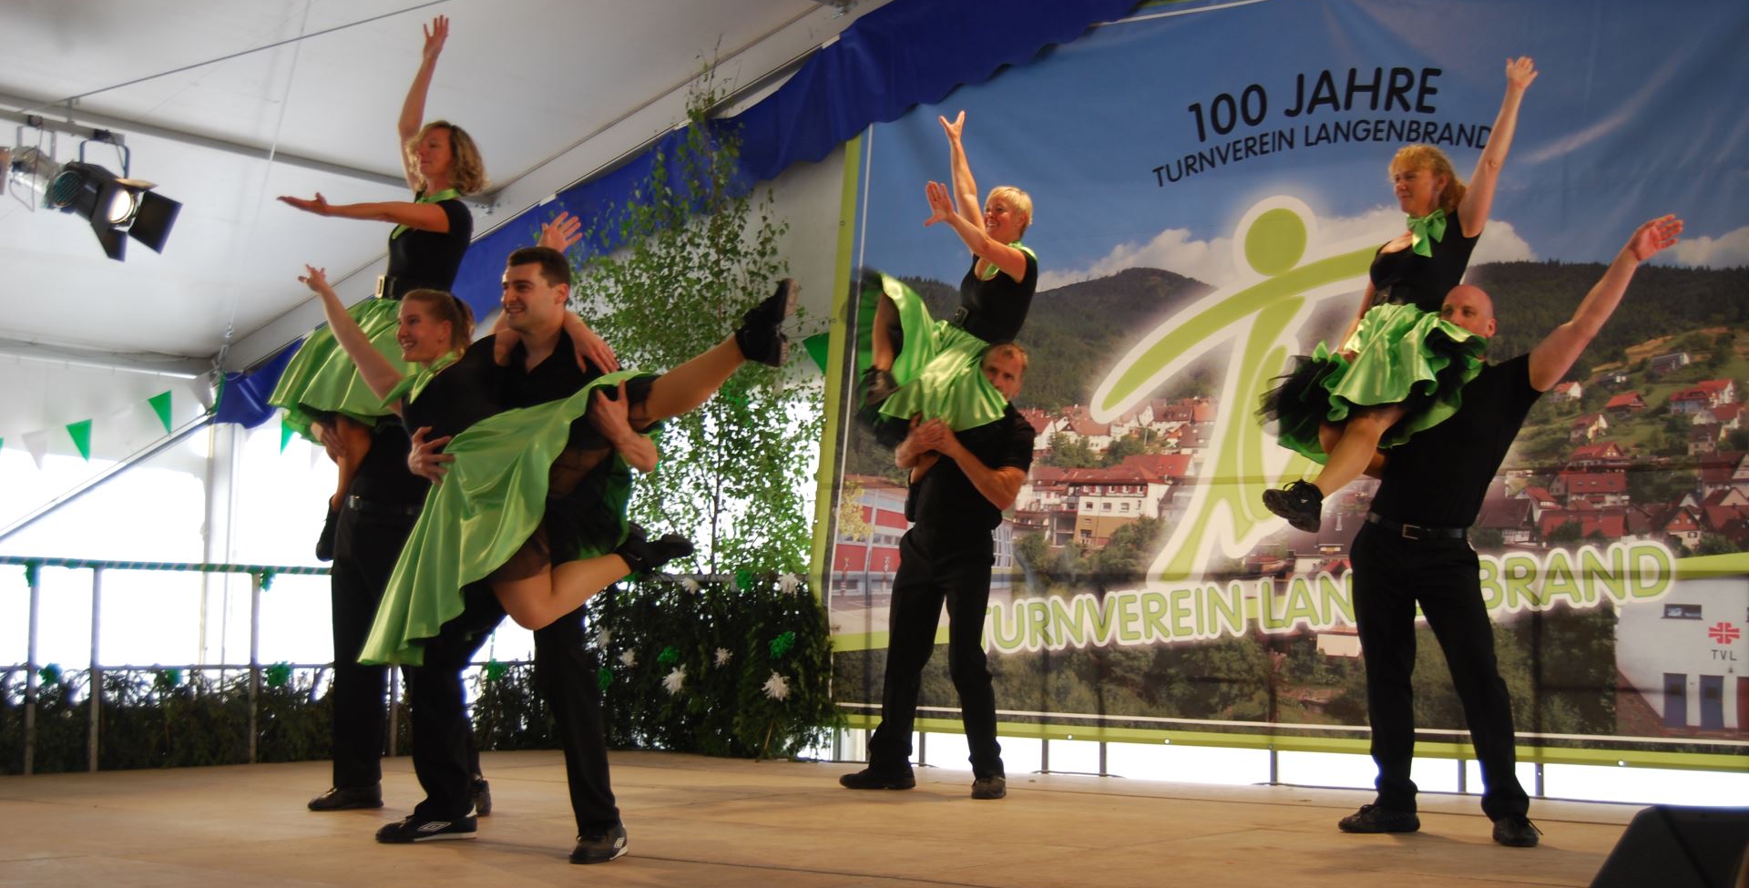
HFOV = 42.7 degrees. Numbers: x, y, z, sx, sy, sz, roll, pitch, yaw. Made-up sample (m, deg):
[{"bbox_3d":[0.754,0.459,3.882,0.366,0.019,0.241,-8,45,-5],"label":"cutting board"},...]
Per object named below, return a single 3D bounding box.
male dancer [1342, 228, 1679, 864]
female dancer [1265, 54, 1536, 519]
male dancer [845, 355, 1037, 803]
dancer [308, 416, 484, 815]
[{"bbox_3d":[2.047,0.296,7.200,1.050,1.950,0.780,-3,-6,42],"label":"male dancer"},{"bbox_3d":[1.667,-0.493,7.080,0.820,1.510,0.650,4,-6,-38],"label":"female dancer"},{"bbox_3d":[0.261,0.495,8.820,0.650,1.770,0.700,-3,-6,42],"label":"male dancer"},{"bbox_3d":[-1.649,0.375,7.770,0.620,1.800,0.700,-2,-5,32],"label":"dancer"}]

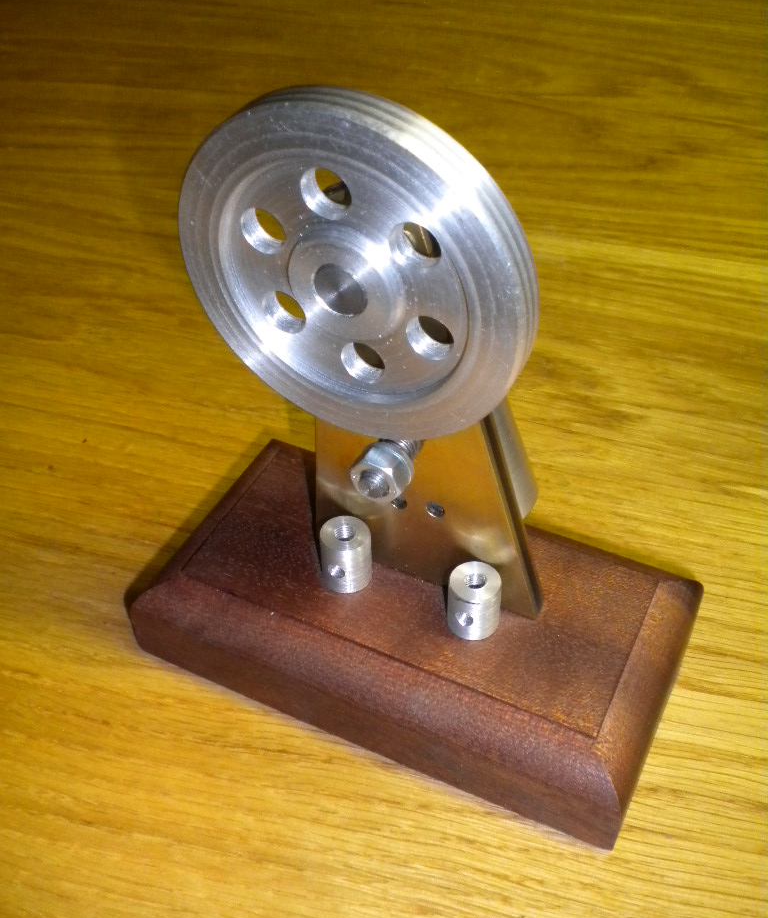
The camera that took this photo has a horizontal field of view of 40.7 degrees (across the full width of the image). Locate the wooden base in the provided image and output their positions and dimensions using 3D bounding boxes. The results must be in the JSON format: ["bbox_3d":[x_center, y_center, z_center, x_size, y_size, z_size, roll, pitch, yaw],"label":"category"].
[{"bbox_3d":[0.007,0.033,0.228,0.110,0.022,0.059,18,46,20],"label":"wooden base"}]

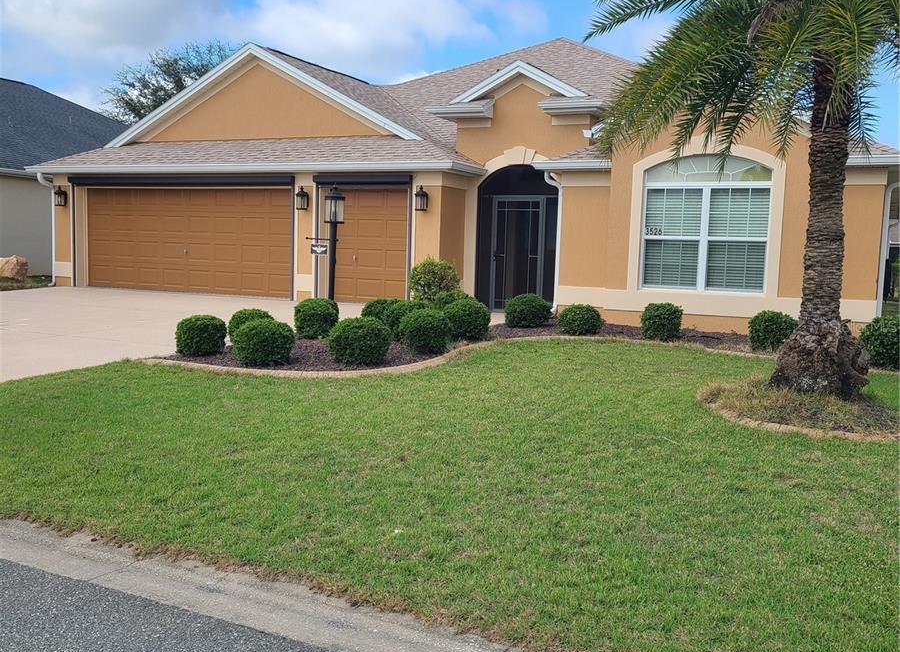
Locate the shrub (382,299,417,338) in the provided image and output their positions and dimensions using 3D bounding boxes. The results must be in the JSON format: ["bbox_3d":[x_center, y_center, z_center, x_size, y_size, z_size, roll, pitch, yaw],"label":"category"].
[{"bbox_3d":[-0.616,-0.103,12.421,0.620,0.469,0.620,2,5,0],"label":"shrub"}]

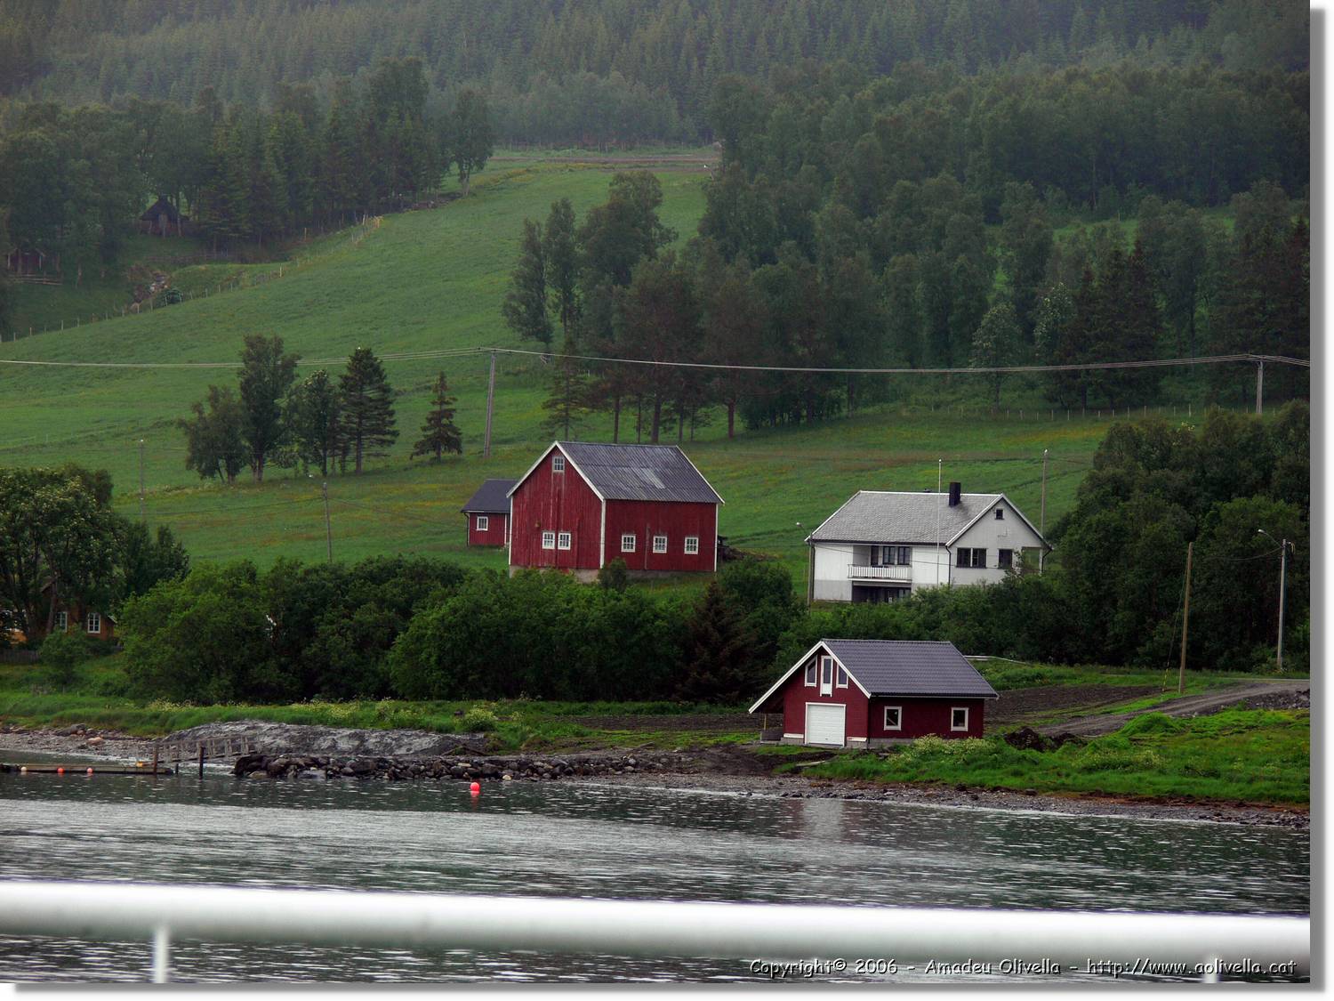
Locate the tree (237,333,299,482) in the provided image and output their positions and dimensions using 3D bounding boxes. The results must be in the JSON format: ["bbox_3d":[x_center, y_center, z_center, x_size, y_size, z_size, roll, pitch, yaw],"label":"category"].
[{"bbox_3d":[-30.654,-7.123,805.000,4.581,11.445,4.581,2,0,0],"label":"tree"}]

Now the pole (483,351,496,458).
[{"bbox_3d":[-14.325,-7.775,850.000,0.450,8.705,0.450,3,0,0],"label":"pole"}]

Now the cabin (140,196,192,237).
[{"bbox_3d":[-50.267,-28.500,1050.000,4.802,4.071,4.900,2,0,-6],"label":"cabin"}]

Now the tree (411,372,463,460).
[{"bbox_3d":[-18.155,-6.684,830.000,3.879,7.180,3.879,2,0,0],"label":"tree"}]

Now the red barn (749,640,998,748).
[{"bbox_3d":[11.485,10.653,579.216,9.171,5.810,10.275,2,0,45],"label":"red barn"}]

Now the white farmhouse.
[{"bbox_3d":[16.885,2.745,676.200,12.368,7.809,10.063,2,0,44],"label":"white farmhouse"}]

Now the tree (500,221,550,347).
[{"bbox_3d":[-12.704,-19.788,950.000,4.345,11.523,4.345,2,0,0],"label":"tree"}]

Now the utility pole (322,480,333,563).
[{"bbox_3d":[-22.458,1.831,695.000,0.230,6.357,0.230,-5,0,0],"label":"utility pole"}]

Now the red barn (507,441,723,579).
[{"bbox_3d":[-3.398,0.771,693.539,10.681,9.024,9.592,2,0,-42],"label":"red barn"}]

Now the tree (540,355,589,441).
[{"bbox_3d":[-8.422,-8.337,860.000,3.933,7.525,3.933,2,0,0],"label":"tree"}]

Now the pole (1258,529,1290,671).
[{"bbox_3d":[36.455,5.982,630.000,1.900,8.519,0.350,2,0,-6],"label":"pole"}]

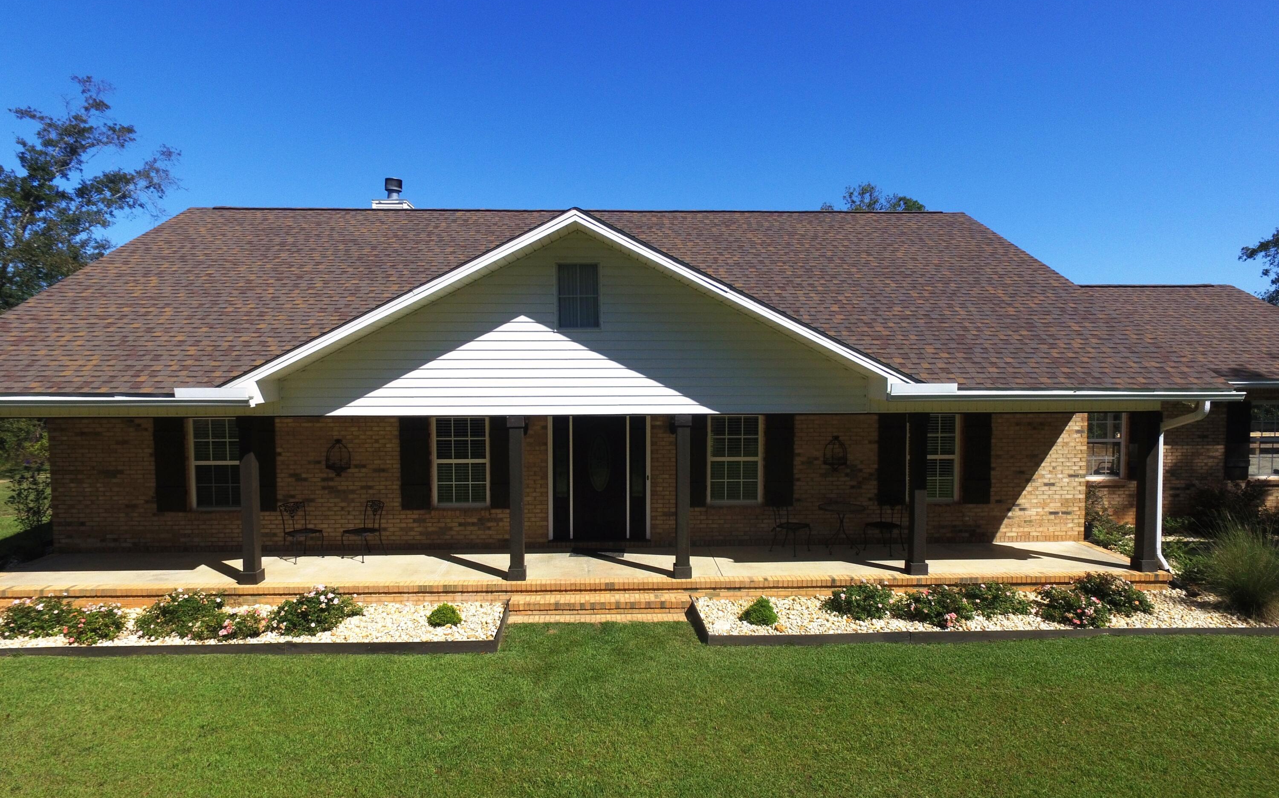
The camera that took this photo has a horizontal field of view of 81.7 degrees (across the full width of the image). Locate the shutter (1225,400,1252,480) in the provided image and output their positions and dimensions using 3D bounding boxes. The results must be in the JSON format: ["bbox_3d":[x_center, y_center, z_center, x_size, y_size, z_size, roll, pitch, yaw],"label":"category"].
[{"bbox_3d":[11.906,0.821,14.678,0.475,1.584,0.050,0,3,-2],"label":"shutter"}]

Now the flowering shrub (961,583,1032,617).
[{"bbox_3d":[4.862,2.698,10.081,0.940,0.371,0.800,0,3,-2],"label":"flowering shrub"}]

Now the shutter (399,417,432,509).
[{"bbox_3d":[-3.594,1.027,11.890,0.465,1.520,0.050,0,2,-2],"label":"shutter"}]

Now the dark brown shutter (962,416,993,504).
[{"bbox_3d":[5.631,0.981,12.284,0.462,1.554,0.045,0,3,-2],"label":"dark brown shutter"}]

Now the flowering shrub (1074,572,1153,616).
[{"bbox_3d":[6.426,2.549,10.004,0.920,0.440,0.750,0,3,-2],"label":"flowering shrub"}]

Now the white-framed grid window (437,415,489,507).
[{"bbox_3d":[-2.879,1.004,11.936,0.920,1.480,0.090,0,3,-2],"label":"white-framed grid window"}]

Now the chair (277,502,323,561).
[{"bbox_3d":[-5.268,2.049,11.466,0.540,0.860,0.460,2,4,37],"label":"chair"}]

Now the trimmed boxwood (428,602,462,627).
[{"bbox_3d":[-2.478,2.701,9.410,0.410,0.260,0.390,0,3,-2],"label":"trimmed boxwood"}]

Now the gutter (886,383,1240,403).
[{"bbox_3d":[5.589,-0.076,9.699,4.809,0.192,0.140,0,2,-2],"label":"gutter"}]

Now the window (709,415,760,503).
[{"bbox_3d":[1.586,0.994,12.259,0.890,1.490,0.080,0,3,-2],"label":"window"}]

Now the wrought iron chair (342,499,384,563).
[{"bbox_3d":[-4.292,2.043,11.576,0.500,0.875,0.520,2,4,33],"label":"wrought iron chair"}]

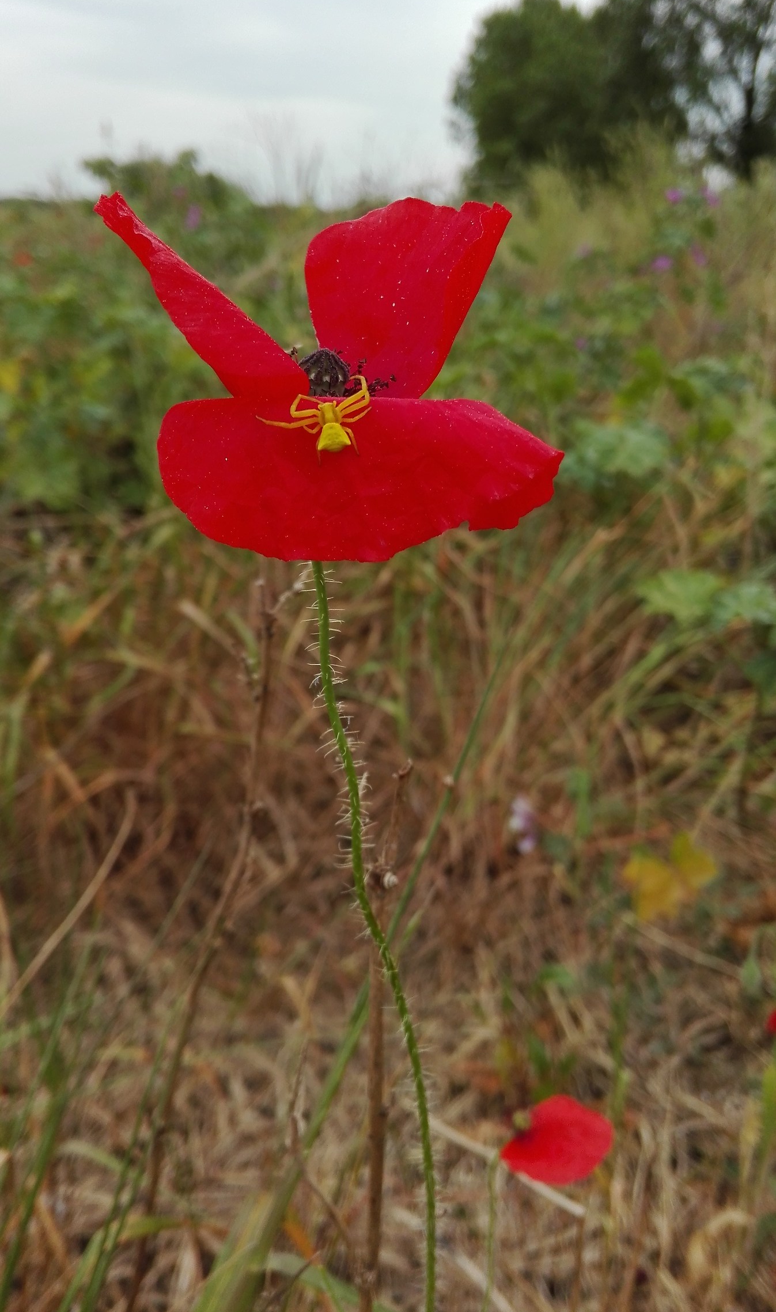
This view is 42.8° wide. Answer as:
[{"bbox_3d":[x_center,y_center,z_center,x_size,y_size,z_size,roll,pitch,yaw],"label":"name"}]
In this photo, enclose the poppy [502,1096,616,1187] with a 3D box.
[{"bbox_3d":[0.088,0.255,0.520,0.058,0.034,0.050,0,25,0],"label":"poppy"}]

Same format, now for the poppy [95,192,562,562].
[{"bbox_3d":[-0.011,-0.050,0.176,0.080,0.056,0.056,0,25,0],"label":"poppy"}]

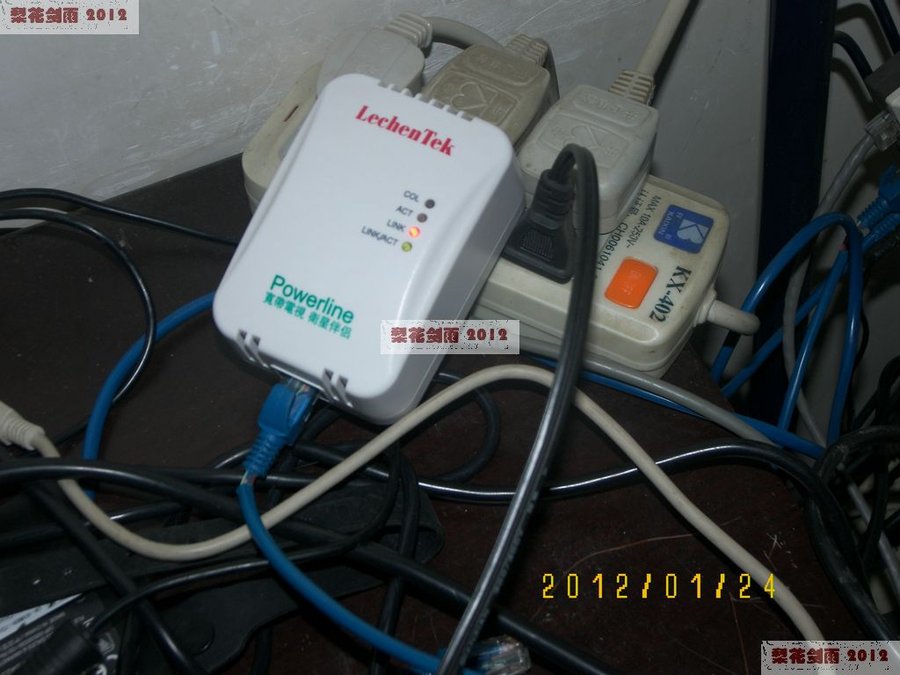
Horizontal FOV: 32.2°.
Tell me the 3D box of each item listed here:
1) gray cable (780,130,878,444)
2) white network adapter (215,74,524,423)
[{"bbox_3d":[0.162,-0.014,0.677,0.037,0.174,0.035,-9,47,0],"label":"gray cable"},{"bbox_3d":[-0.025,-0.029,0.505,0.073,0.030,0.100,24,78,23],"label":"white network adapter"}]

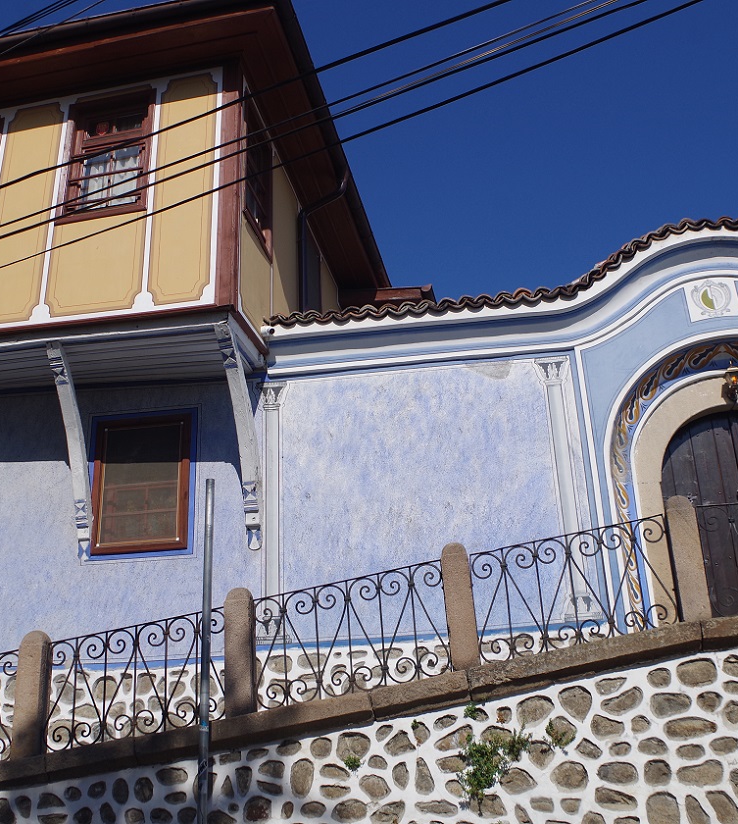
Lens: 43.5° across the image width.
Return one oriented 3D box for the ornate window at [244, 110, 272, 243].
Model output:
[{"bbox_3d":[-1.154,-2.502,9.730,0.100,1.520,0.870,-6,-22,10],"label":"ornate window"}]

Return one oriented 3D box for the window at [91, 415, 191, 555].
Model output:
[{"bbox_3d":[-2.169,0.658,8.857,0.960,1.370,0.100,-5,-22,6],"label":"window"}]

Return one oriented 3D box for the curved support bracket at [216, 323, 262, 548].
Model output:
[{"bbox_3d":[-1.178,0.216,8.472,0.150,1.900,0.860,-5,-22,6],"label":"curved support bracket"}]

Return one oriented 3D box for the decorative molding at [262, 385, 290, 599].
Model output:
[{"bbox_3d":[-0.891,0.772,8.646,0.260,2.360,0.090,-5,-22,6],"label":"decorative molding"}]

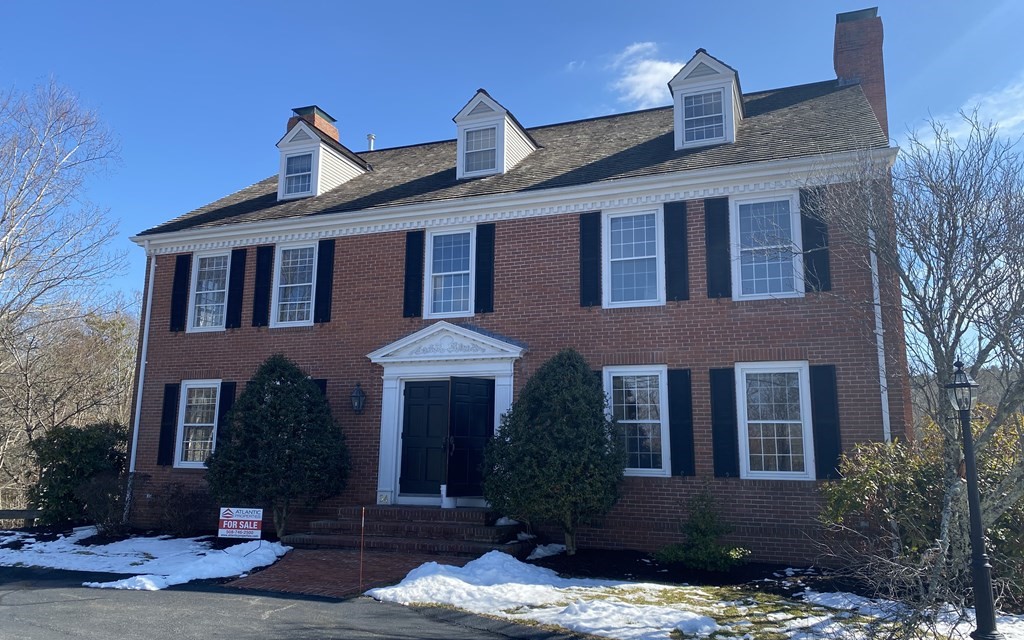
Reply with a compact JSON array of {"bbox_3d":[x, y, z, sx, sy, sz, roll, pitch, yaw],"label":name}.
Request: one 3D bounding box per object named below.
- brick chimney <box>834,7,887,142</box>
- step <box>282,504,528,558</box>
[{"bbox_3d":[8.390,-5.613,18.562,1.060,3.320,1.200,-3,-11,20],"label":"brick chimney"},{"bbox_3d":[-1.552,3.498,12.853,4.100,0.635,1.880,-3,-11,20],"label":"step"}]

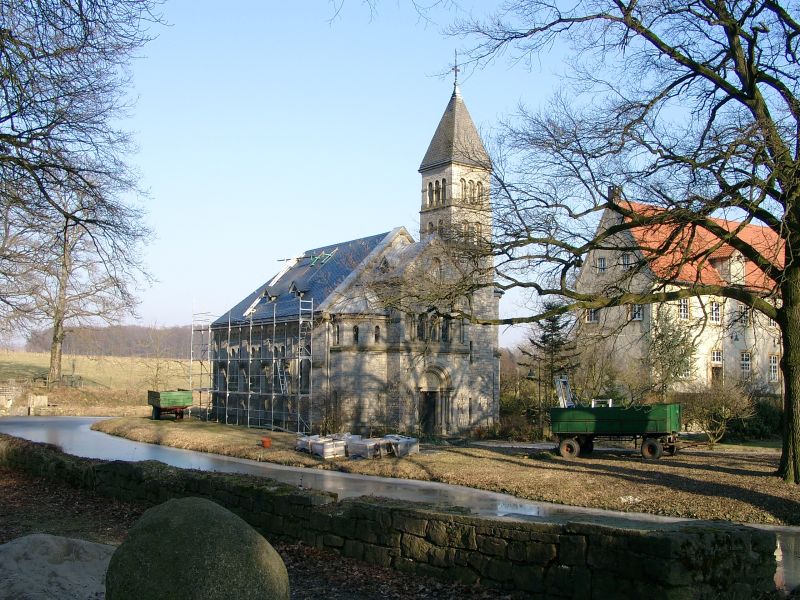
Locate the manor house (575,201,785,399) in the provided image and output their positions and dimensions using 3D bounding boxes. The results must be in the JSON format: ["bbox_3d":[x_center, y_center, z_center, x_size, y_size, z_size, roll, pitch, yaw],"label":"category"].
[{"bbox_3d":[25.611,0.631,75.732,21.450,15.421,7.722,4,-6,-34],"label":"manor house"}]

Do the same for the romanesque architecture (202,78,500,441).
[{"bbox_3d":[-3.267,-2.469,54.393,10.400,20.400,18.600,4,-6,-34],"label":"romanesque architecture"}]

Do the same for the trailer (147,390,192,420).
[{"bbox_3d":[-15.820,7.199,60.260,2.078,1.895,4.450,3,-6,-26],"label":"trailer"}]

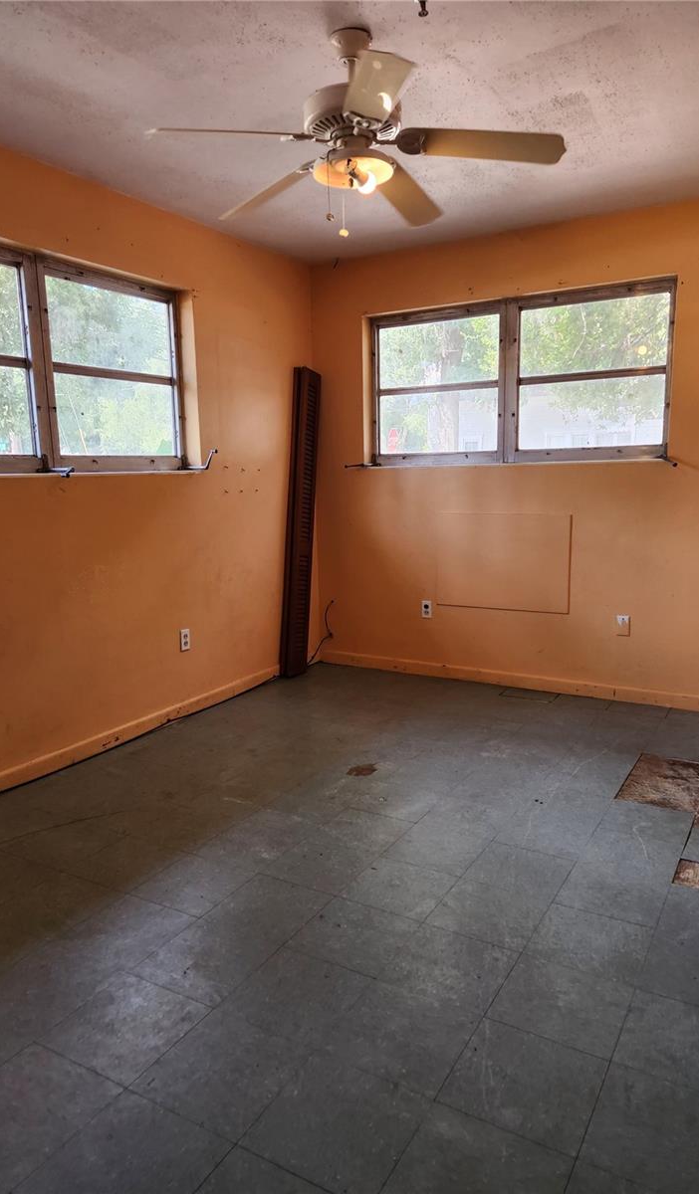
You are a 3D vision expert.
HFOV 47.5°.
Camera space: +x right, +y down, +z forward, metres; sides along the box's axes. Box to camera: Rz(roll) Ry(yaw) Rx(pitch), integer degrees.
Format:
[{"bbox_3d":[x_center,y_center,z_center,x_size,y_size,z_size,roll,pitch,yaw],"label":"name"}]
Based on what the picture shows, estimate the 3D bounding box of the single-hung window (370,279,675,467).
[{"bbox_3d":[0.952,-1.275,4.722,1.845,0.940,0.080,4,11,30],"label":"single-hung window"}]

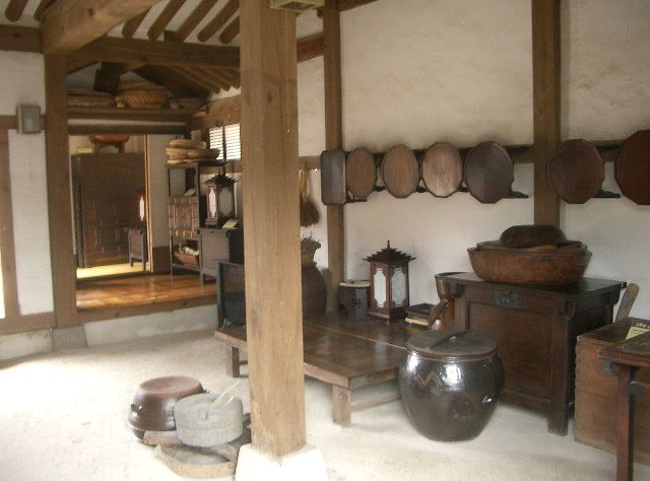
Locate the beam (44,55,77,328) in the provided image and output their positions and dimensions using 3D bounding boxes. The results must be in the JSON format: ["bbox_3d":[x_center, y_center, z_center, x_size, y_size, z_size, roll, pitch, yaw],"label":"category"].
[{"bbox_3d":[-2.568,-0.453,6.303,0.210,2.560,0.210,-5,6,-36],"label":"beam"}]

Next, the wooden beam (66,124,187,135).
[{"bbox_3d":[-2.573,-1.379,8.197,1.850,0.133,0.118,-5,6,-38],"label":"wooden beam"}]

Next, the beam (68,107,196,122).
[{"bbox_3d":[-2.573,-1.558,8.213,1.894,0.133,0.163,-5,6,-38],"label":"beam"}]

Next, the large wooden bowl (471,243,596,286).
[{"bbox_3d":[1.371,0.161,4.453,0.790,0.205,0.790,-1,5,0],"label":"large wooden bowl"}]

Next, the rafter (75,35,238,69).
[{"bbox_3d":[-1.537,-1.867,6.591,2.146,0.303,0.222,-5,6,-38],"label":"rafter"}]

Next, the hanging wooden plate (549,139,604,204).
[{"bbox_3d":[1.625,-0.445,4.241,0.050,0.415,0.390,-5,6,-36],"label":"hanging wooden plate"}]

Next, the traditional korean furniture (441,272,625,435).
[{"bbox_3d":[1.408,0.700,4.456,0.650,0.872,1.010,-5,6,-36],"label":"traditional korean furniture"}]

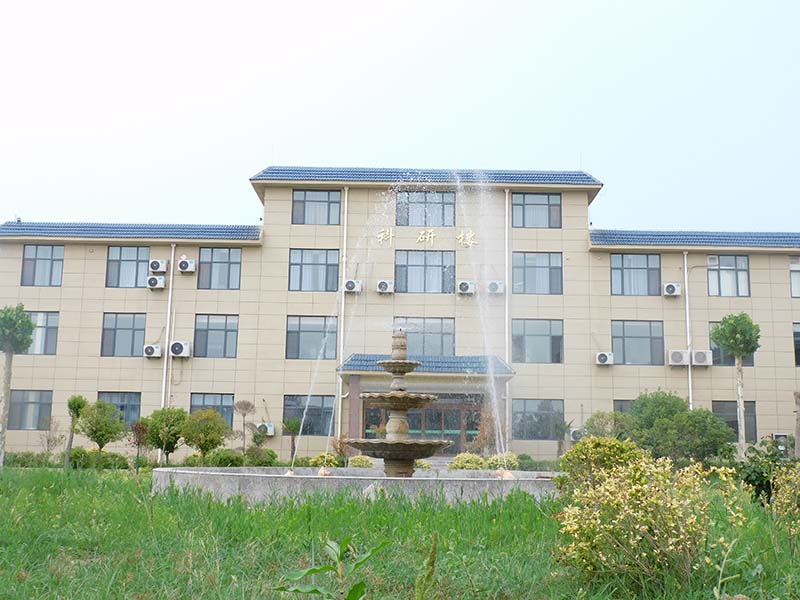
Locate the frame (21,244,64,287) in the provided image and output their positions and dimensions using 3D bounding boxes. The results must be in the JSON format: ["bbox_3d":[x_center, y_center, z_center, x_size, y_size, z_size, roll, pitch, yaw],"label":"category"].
[{"bbox_3d":[-17.828,-1.698,46.154,2.026,2.078,0.120,1,-9,1],"label":"frame"}]

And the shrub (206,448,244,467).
[{"bbox_3d":[-7.368,6.696,39.020,1.608,0.843,1.500,1,-10,1],"label":"shrub"}]

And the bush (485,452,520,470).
[{"bbox_3d":[3.926,6.282,35.408,1.324,0.833,1.258,1,-9,1],"label":"bush"}]

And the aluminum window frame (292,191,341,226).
[{"bbox_3d":[-4.110,-4.546,45.529,2.402,1.764,0.120,1,-10,1],"label":"aluminum window frame"}]

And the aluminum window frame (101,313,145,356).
[{"bbox_3d":[-13.286,1.691,44.568,2.108,2.108,0.120,1,-10,1],"label":"aluminum window frame"}]

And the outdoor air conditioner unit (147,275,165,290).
[{"bbox_3d":[-12.040,-0.864,45.615,0.800,0.560,0.300,1,-9,1],"label":"outdoor air conditioner unit"}]

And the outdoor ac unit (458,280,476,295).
[{"bbox_3d":[3.204,-0.610,44.385,0.780,0.540,0.300,1,-9,1],"label":"outdoor ac unit"}]

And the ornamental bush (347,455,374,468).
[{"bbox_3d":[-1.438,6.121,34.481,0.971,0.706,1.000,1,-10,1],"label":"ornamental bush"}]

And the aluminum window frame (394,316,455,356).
[{"bbox_3d":[1.209,1.957,45.843,3.018,2.188,0.100,1,-10,1],"label":"aluminum window frame"}]

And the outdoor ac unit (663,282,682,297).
[{"bbox_3d":[13.495,-0.524,45.738,0.780,0.550,0.300,1,-10,1],"label":"outdoor ac unit"}]

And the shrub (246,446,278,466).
[{"bbox_3d":[-5.715,6.505,38.014,1.374,0.908,1.237,1,-9,1],"label":"shrub"}]

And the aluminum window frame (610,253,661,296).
[{"bbox_3d":[11.788,-1.239,46.196,2.489,2.096,0.100,1,-10,1],"label":"aluminum window frame"}]

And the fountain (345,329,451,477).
[{"bbox_3d":[-0.041,2.073,17.909,2.094,3.069,2.100,1,-10,1],"label":"fountain"}]

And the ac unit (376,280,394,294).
[{"bbox_3d":[-0.701,-0.650,44.861,0.810,0.570,0.300,1,-10,1],"label":"ac unit"}]

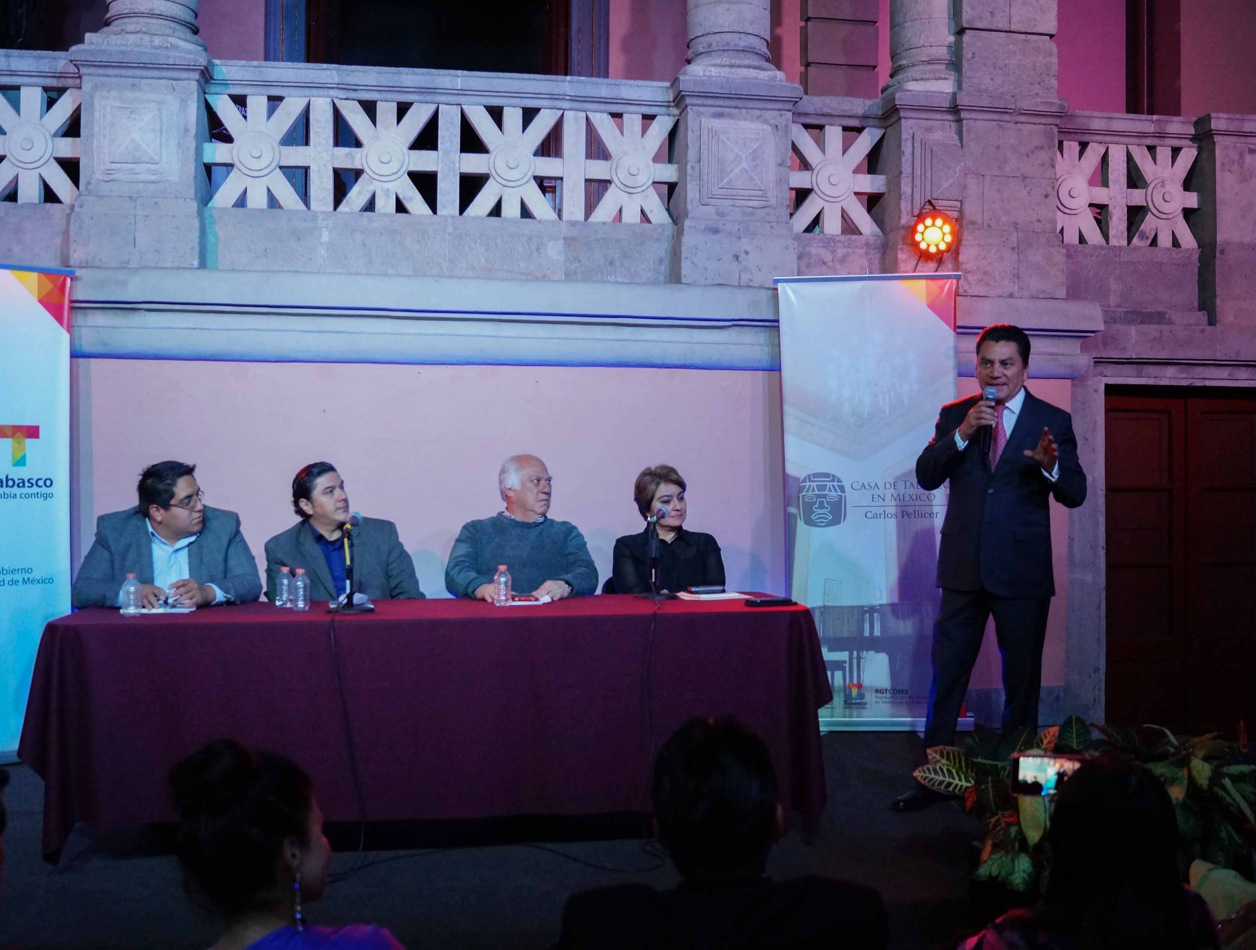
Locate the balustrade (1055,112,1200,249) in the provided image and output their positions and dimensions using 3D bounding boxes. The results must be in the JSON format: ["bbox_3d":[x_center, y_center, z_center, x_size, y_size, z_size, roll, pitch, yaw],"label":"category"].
[{"bbox_3d":[2.455,-1.476,6.630,0.800,0.660,0.200,0,-2,-8],"label":"balustrade"}]

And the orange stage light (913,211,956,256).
[{"bbox_3d":[1.466,-1.156,6.263,0.200,0.200,0.180,0,18,10],"label":"orange stage light"}]

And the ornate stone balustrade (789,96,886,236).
[{"bbox_3d":[1.008,-1.501,6.454,0.492,0.675,0.220,1,-2,-7],"label":"ornate stone balustrade"}]

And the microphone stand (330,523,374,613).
[{"bbox_3d":[-0.841,0.274,3.976,0.134,0.269,0.130,0,-2,0],"label":"microphone stand"}]

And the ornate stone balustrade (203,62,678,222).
[{"bbox_3d":[-0.862,-1.552,6.219,2.206,0.687,0.220,1,-2,-7],"label":"ornate stone balustrade"}]

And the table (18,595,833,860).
[{"bbox_3d":[-0.625,0.815,4.450,2.480,0.730,0.820,0,-2,-8],"label":"table"}]

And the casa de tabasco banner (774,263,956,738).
[{"bbox_3d":[1.130,0.130,6.120,0.882,2.135,0.150,0,-2,4],"label":"casa de tabasco banner"}]

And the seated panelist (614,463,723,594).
[{"bbox_3d":[0.158,0.580,4.998,0.460,1.220,0.750,1,-2,-10],"label":"seated panelist"}]

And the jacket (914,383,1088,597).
[{"bbox_3d":[1.321,0.065,4.629,0.580,0.727,0.420,0,-2,16],"label":"jacket"}]

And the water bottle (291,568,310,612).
[{"bbox_3d":[-1.105,0.388,4.420,0.064,0.146,0.064,0,-2,-8],"label":"water bottle"}]

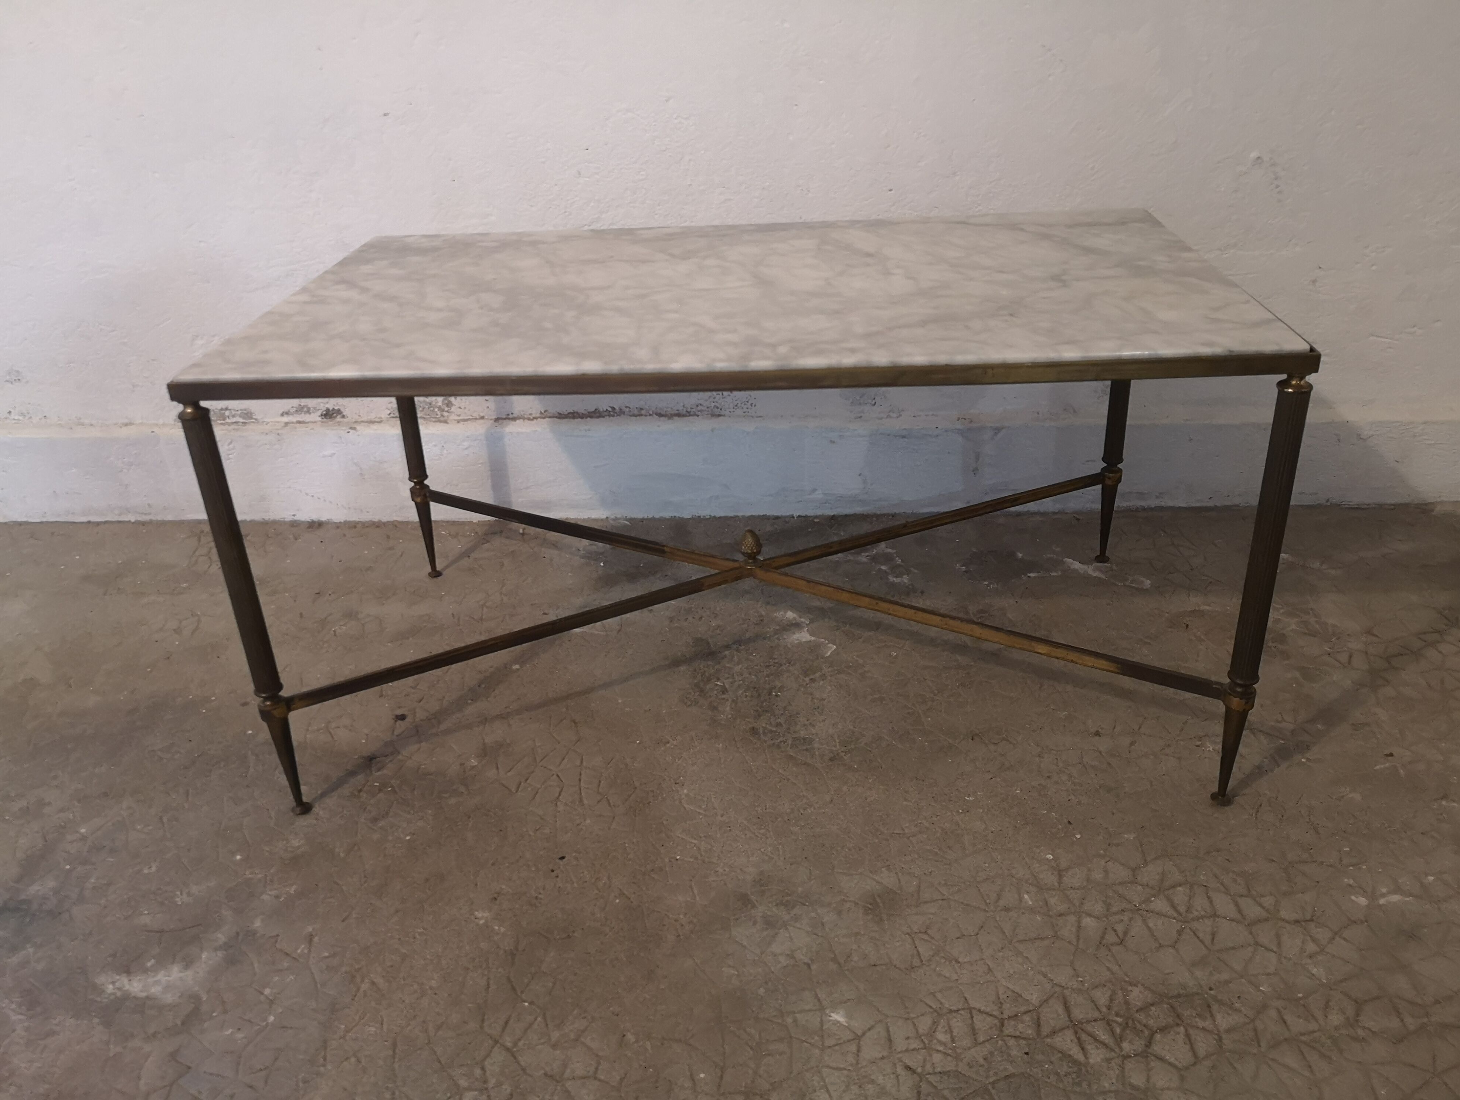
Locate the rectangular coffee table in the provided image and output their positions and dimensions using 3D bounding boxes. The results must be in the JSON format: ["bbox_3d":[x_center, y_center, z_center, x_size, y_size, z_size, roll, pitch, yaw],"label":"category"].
[{"bbox_3d":[0.019,-0.060,1.190,0.880,0.441,0.492,-1,28,4],"label":"rectangular coffee table"}]

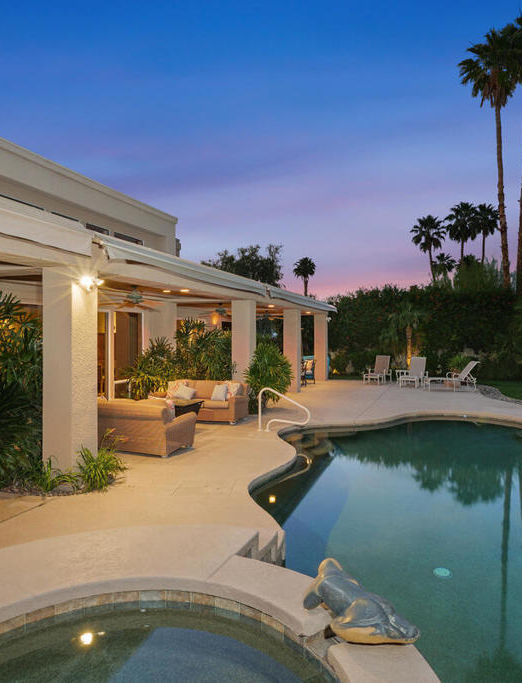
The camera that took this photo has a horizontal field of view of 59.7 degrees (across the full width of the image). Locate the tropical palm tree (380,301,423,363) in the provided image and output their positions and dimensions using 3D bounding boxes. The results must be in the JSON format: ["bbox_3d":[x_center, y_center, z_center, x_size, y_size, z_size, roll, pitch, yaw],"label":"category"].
[{"bbox_3d":[5.907,-0.136,19.000,1.800,3.151,1.800,0,1,22],"label":"tropical palm tree"}]

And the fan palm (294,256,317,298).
[{"bbox_3d":[5.867,-5.154,60.000,3.100,12.104,3.100,0,1,22],"label":"fan palm"}]

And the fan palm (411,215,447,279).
[{"bbox_3d":[17.402,-6.023,47.000,3.500,14.185,3.500,0,1,22],"label":"fan palm"}]

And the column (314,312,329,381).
[{"bbox_3d":[2.297,0.234,17.162,0.420,2.460,0.420,0,1,22],"label":"column"}]

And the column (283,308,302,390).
[{"bbox_3d":[0.980,0.279,13.751,0.420,2.460,0.420,0,1,22],"label":"column"}]

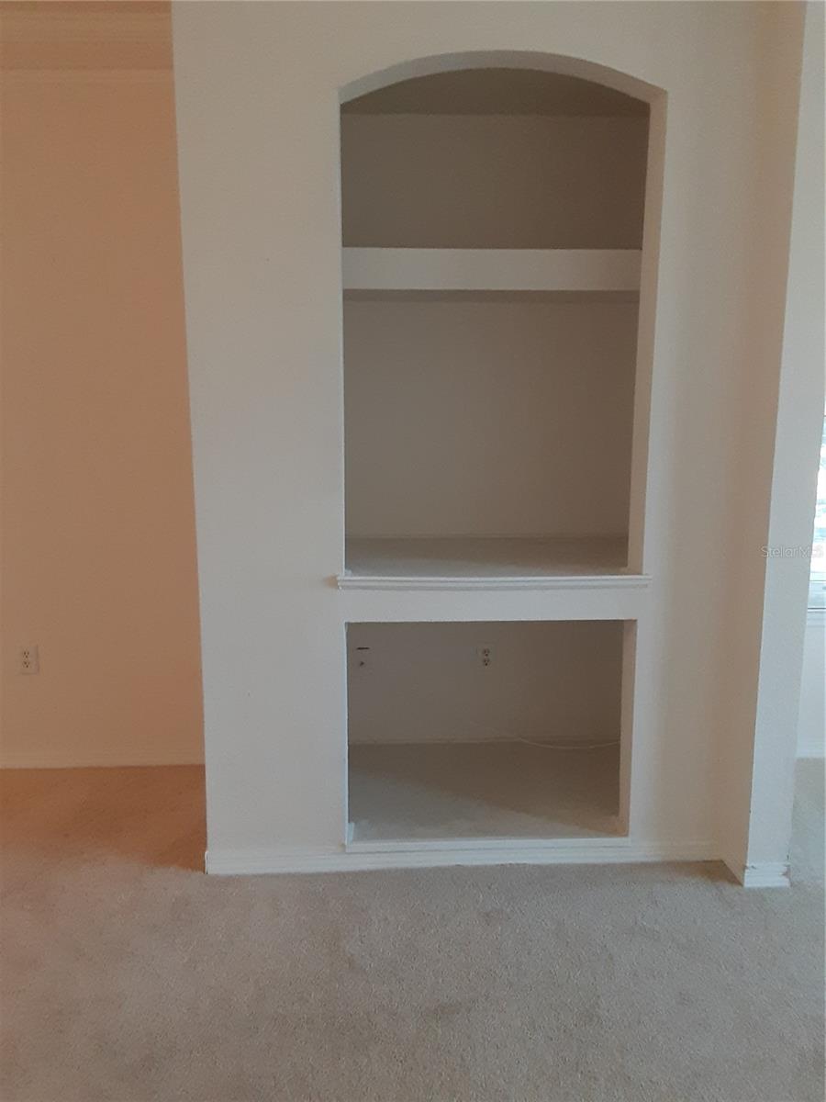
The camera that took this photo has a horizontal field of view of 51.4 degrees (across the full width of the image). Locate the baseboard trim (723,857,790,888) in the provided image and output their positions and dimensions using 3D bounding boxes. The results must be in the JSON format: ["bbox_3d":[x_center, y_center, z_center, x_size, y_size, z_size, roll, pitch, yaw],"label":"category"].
[{"bbox_3d":[1.052,0.952,2.629,0.138,0.078,0.148,0,9,-2],"label":"baseboard trim"}]

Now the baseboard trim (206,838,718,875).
[{"bbox_3d":[0.168,0.943,2.677,1.602,0.080,0.018,0,9,-2],"label":"baseboard trim"}]

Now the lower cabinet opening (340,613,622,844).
[{"bbox_3d":[0.221,0.488,2.984,0.869,0.698,0.754,0,9,-2],"label":"lower cabinet opening"}]

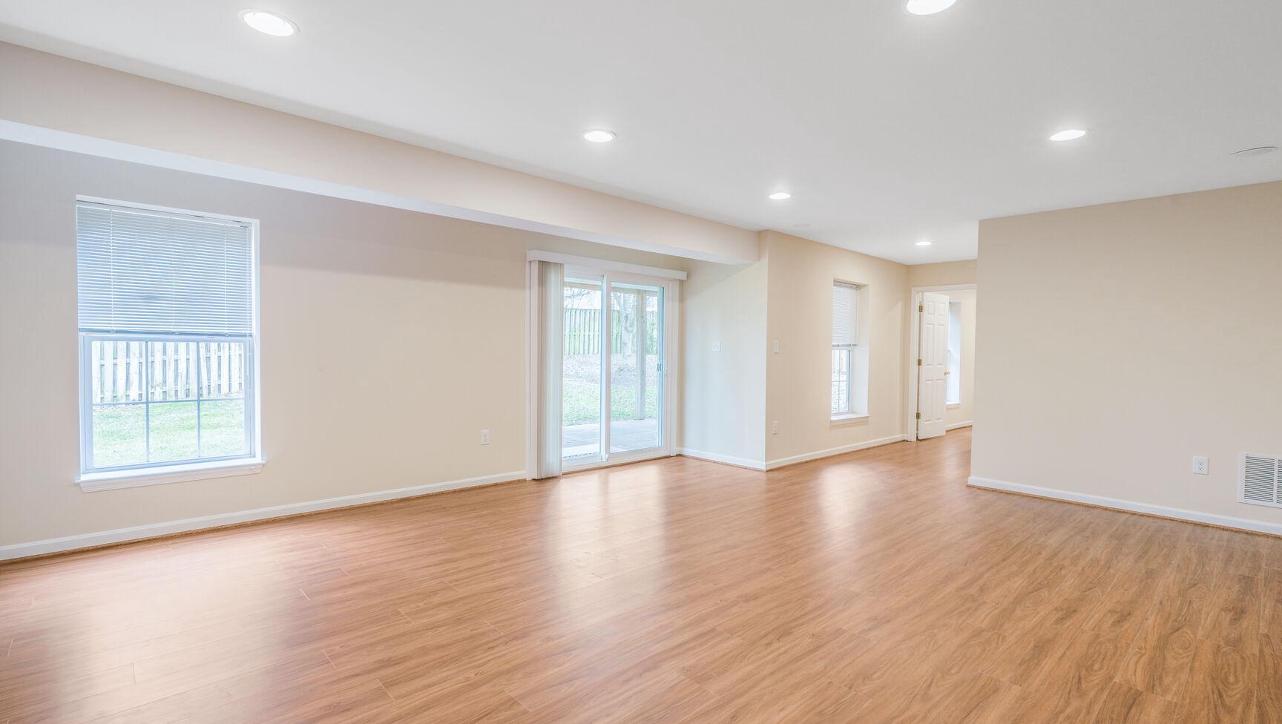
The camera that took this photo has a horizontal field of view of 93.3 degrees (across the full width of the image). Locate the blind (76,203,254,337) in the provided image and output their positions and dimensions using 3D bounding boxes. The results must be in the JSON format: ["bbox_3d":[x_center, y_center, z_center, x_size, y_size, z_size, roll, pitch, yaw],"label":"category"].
[{"bbox_3d":[-2.975,-0.557,3.843,0.875,0.765,0.040,0,2,-44],"label":"blind"}]

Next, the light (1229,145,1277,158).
[{"bbox_3d":[3.569,-1.216,3.530,0.195,0.020,0.195,0,2,-44],"label":"light"}]

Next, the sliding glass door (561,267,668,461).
[{"bbox_3d":[-0.338,0.055,6.301,1.770,2.000,0.110,0,2,-44],"label":"sliding glass door"}]

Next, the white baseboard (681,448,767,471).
[{"bbox_3d":[0.846,1.047,6.529,0.018,0.088,1.210,0,2,-44],"label":"white baseboard"}]

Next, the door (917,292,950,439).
[{"bbox_3d":[4.179,0.068,8.629,0.810,2.030,0.040,0,2,-40],"label":"door"}]

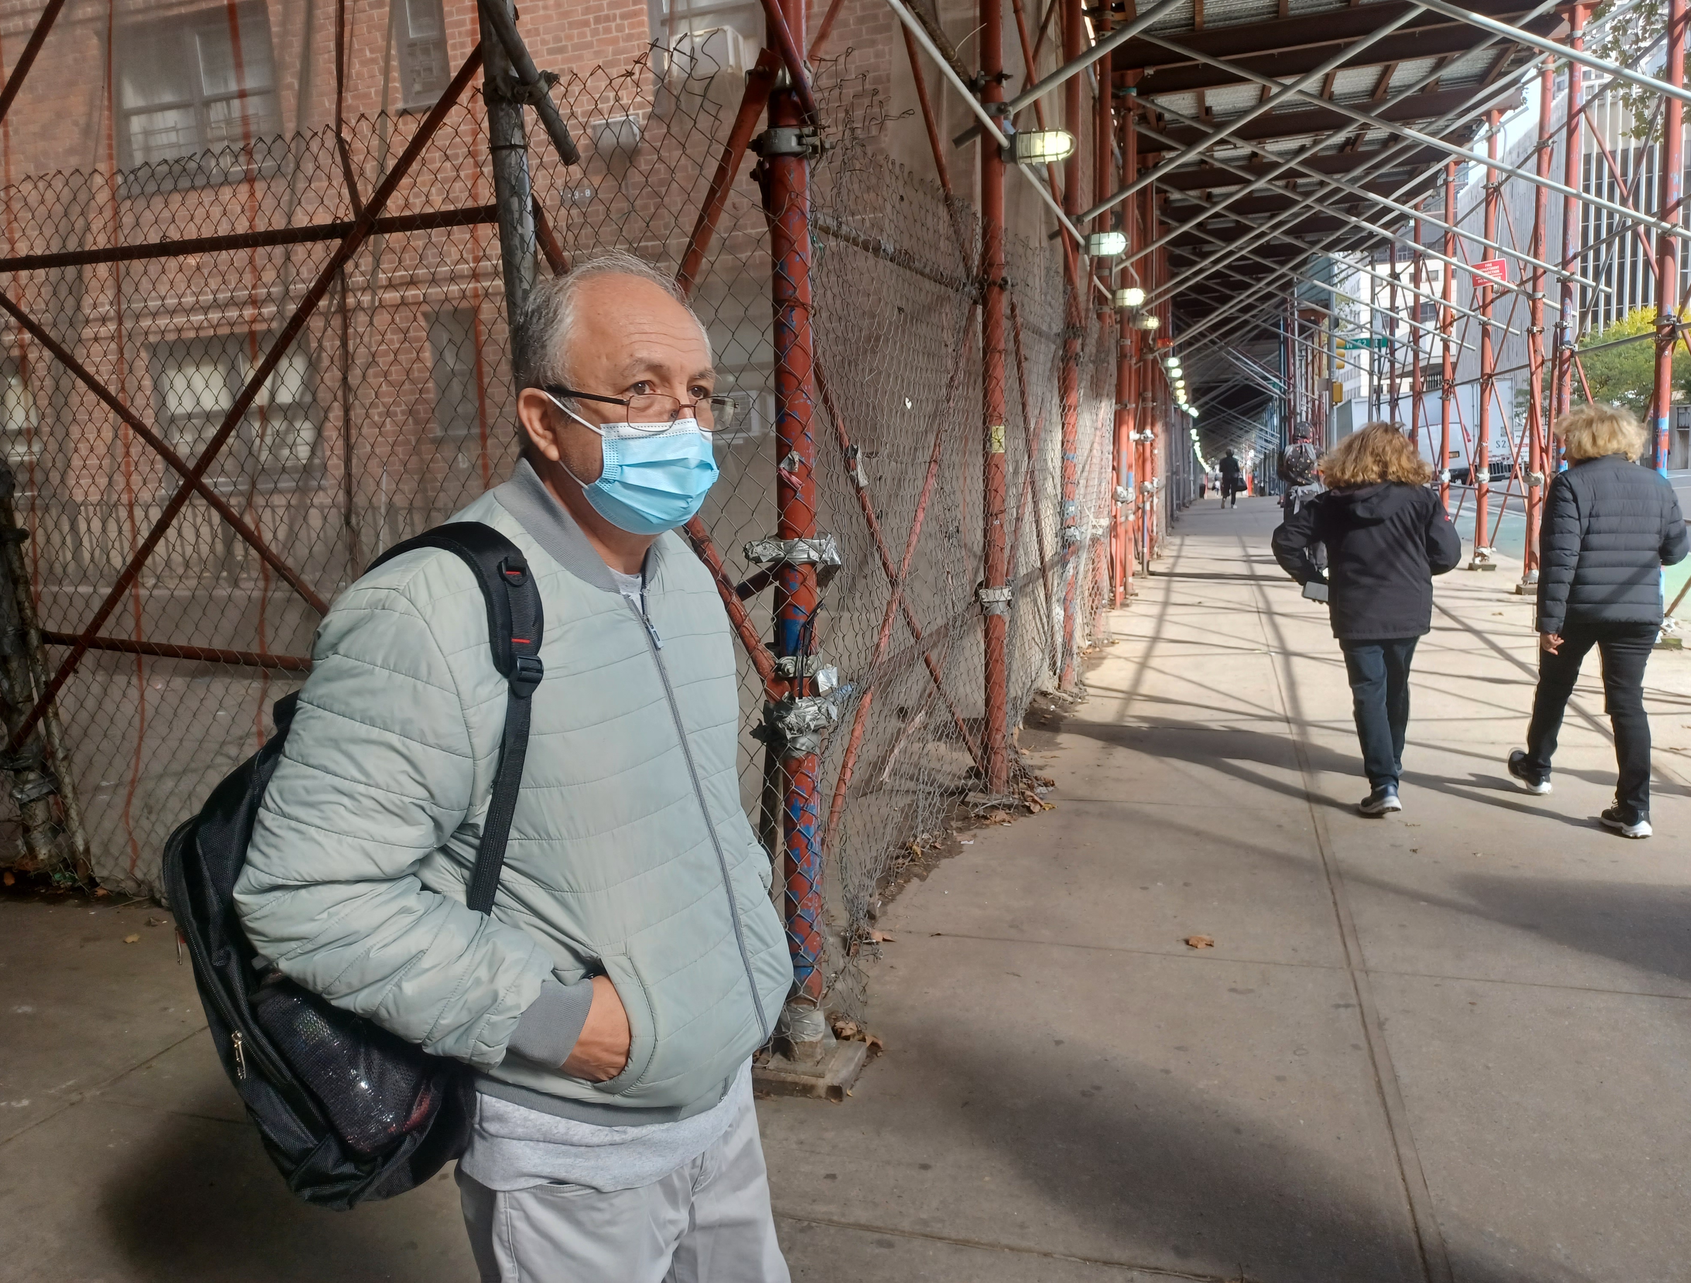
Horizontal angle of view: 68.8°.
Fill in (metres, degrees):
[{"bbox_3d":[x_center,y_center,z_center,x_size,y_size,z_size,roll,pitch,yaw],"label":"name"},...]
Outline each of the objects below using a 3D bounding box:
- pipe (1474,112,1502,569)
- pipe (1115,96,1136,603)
[{"bbox_3d":[8.061,-3.726,15.471,0.110,5.609,0.110,0,8,17],"label":"pipe"},{"bbox_3d":[2.880,-2.903,12.653,0.110,5.084,0.110,2,8,17],"label":"pipe"}]

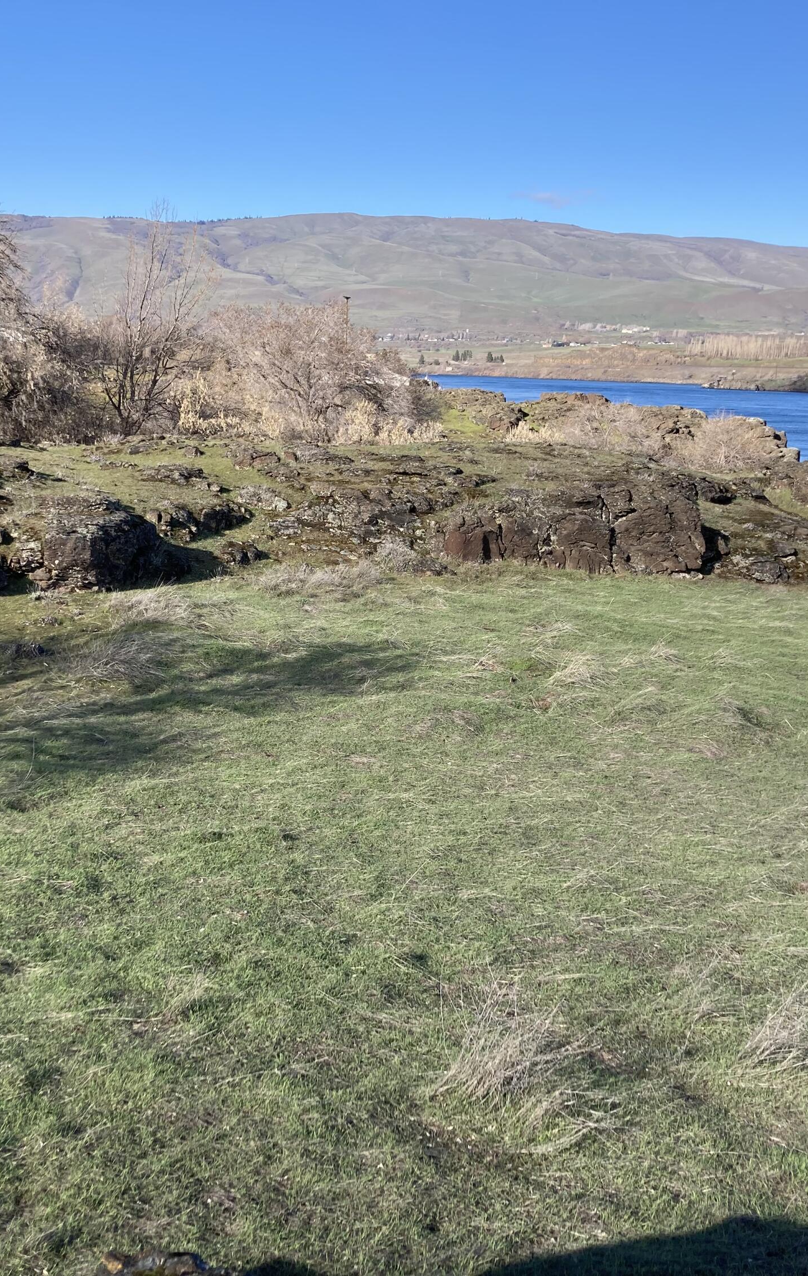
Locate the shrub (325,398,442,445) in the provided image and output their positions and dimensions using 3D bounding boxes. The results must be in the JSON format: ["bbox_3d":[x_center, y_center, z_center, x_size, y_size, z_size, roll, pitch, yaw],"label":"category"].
[{"bbox_3d":[-0.492,-5.784,36.542,3.452,1.249,2.034,0,12,-1],"label":"shrub"}]

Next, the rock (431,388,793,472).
[{"bbox_3d":[6.062,-5.949,38.598,8.984,1.919,4.800,5,13,23],"label":"rock"}]

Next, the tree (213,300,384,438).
[{"bbox_3d":[-2.805,-7.475,38.174,5.101,3.728,4.591,-1,12,-4],"label":"tree"}]

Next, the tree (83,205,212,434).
[{"bbox_3d":[-6.842,-8.457,36.931,3.466,6.121,3.119,-2,12,-10],"label":"tree"}]

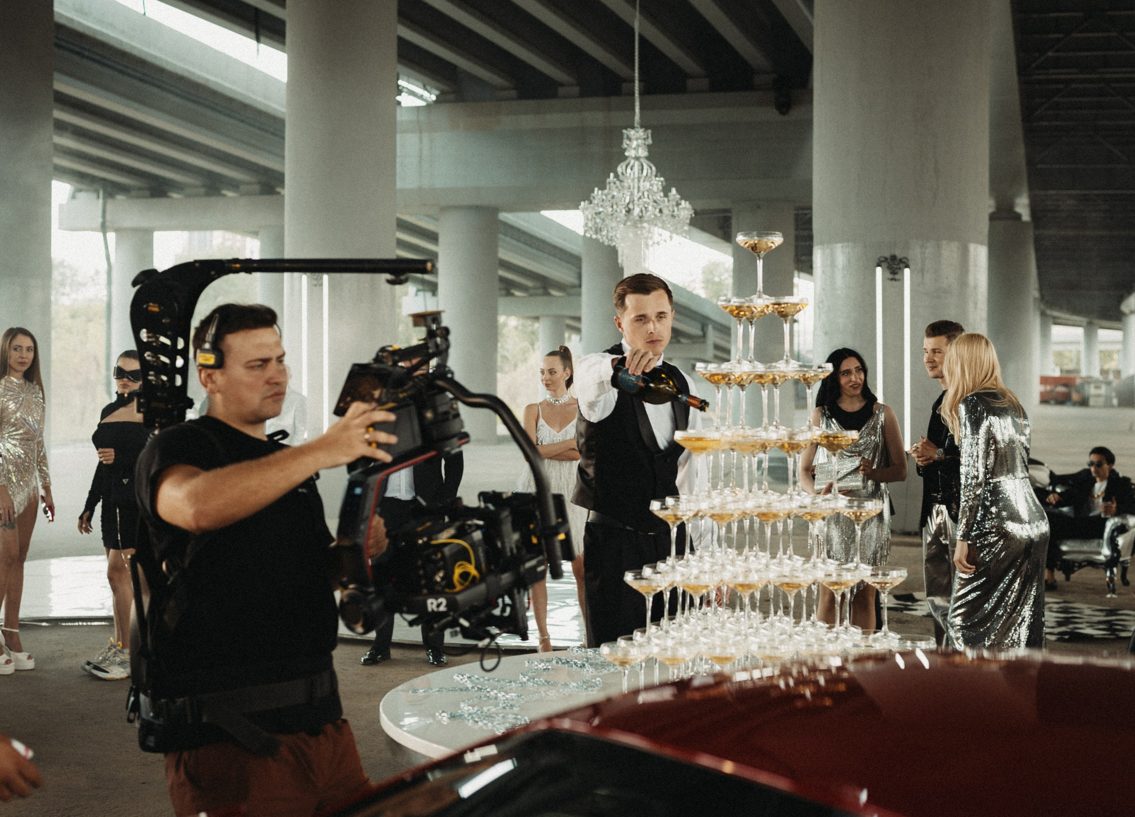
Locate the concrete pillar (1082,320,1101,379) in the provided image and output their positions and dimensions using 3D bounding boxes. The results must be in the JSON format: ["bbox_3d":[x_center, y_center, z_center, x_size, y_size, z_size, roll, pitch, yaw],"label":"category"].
[{"bbox_3d":[38.517,-3.443,100.000,1.231,5.973,1.231,0,1,0],"label":"concrete pillar"}]

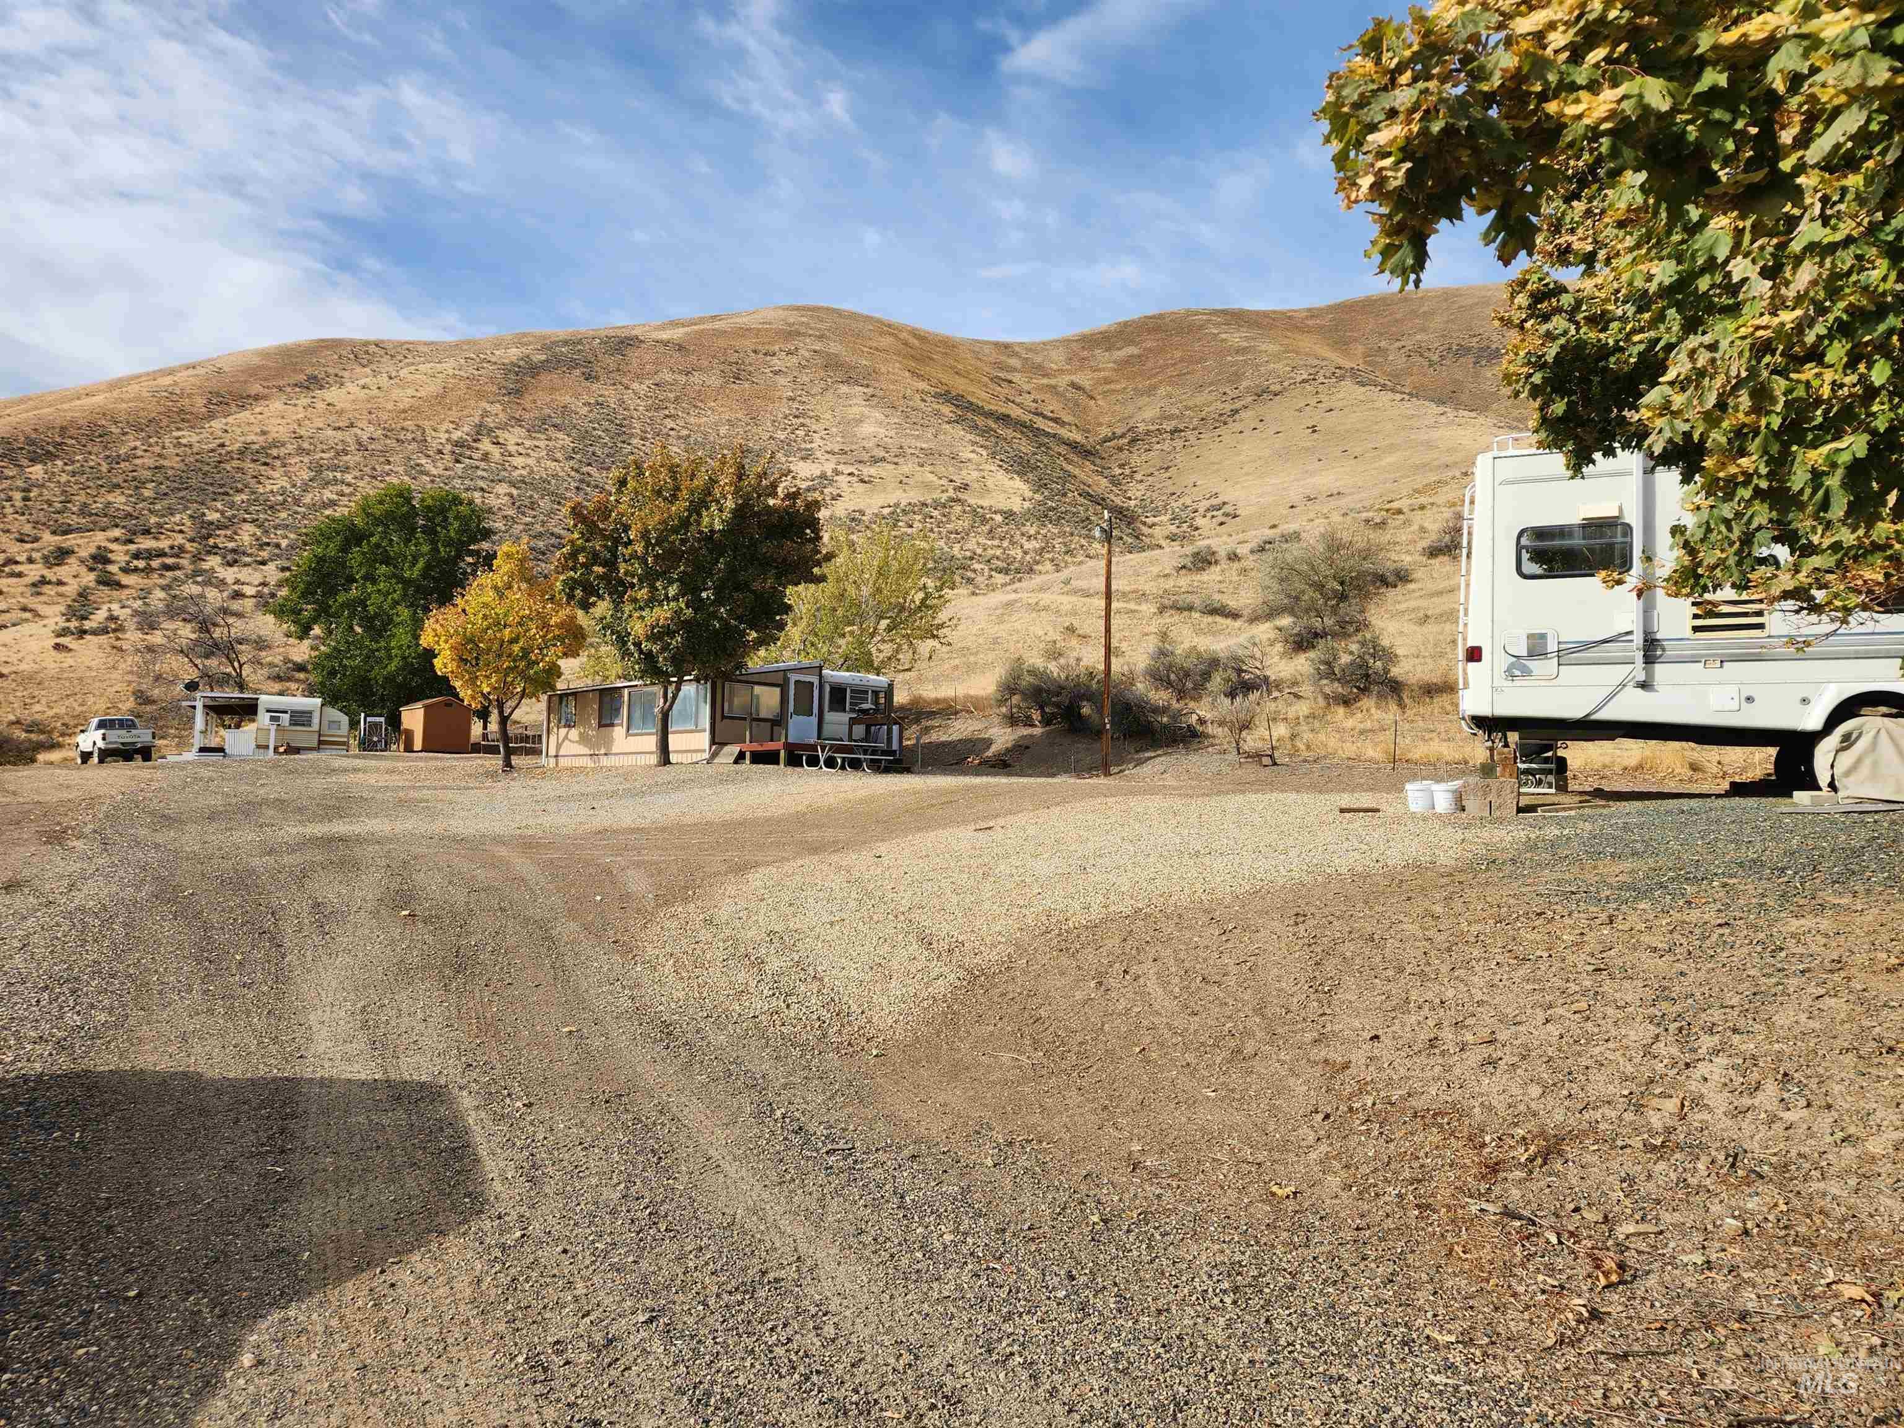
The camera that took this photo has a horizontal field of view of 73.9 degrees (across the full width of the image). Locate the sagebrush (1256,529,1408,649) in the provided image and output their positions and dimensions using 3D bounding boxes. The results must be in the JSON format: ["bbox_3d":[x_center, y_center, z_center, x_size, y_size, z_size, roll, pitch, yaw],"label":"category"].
[{"bbox_3d":[13.996,-4.593,46.500,5.700,4.700,5.000,0,-2,0],"label":"sagebrush"}]

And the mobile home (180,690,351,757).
[{"bbox_3d":[-27.600,0.380,50.800,5.900,2.600,4.600,1,-1,-18],"label":"mobile home"}]

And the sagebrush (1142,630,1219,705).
[{"bbox_3d":[7.085,-1.444,39.000,2.350,2.250,2.100,0,-2,0],"label":"sagebrush"}]

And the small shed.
[{"bbox_3d":[-20.400,0.411,50.000,1.950,2.200,2.400,2,-3,-43],"label":"small shed"}]

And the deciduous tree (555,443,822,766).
[{"bbox_3d":[-7.096,-2.958,34.000,7.100,8.700,6.800,0,-2,0],"label":"deciduous tree"}]

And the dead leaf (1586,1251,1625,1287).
[{"bbox_3d":[1.783,1.513,3.450,0.100,0.055,0.090,0,-1,0],"label":"dead leaf"}]

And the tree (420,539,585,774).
[{"bbox_3d":[-13.360,-1.720,37.500,4.800,6.750,4.600,0,-2,0],"label":"tree"}]

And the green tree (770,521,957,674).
[{"bbox_3d":[-3.323,-3.323,47.500,7.100,8.000,7.000,0,-1,0],"label":"green tree"}]

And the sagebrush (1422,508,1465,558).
[{"bbox_3d":[22.418,-8.143,57.000,2.600,2.250,2.400,0,-1,0],"label":"sagebrush"}]

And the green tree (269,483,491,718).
[{"bbox_3d":[-27.125,-4.621,60.000,9.800,12.600,9.800,1,-1,-24],"label":"green tree"}]

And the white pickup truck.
[{"bbox_3d":[-32.000,0.990,48.400,1.720,1.720,4.900,1,-2,-45],"label":"white pickup truck"}]

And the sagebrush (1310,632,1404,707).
[{"bbox_3d":[11.673,-1.287,36.500,2.600,2.100,2.400,0,-1,0],"label":"sagebrush"}]

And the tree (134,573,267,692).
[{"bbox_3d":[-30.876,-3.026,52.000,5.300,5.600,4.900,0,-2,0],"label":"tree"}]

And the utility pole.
[{"bbox_3d":[3.538,-1.648,29.500,0.340,6.300,0.280,0,-1,0],"label":"utility pole"}]

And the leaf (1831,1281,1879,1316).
[{"bbox_3d":[2.318,1.502,3.250,0.125,0.035,0.110,0,-2,0],"label":"leaf"}]

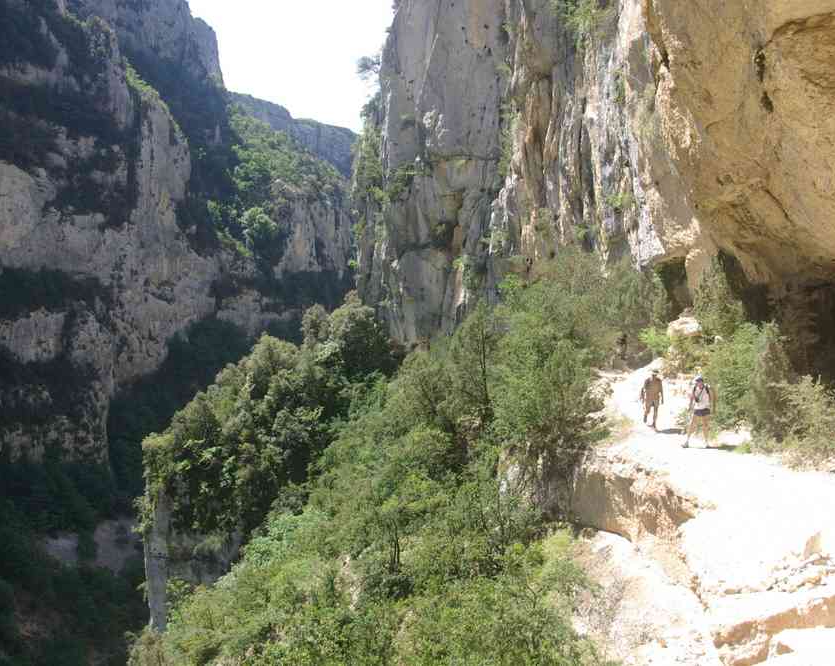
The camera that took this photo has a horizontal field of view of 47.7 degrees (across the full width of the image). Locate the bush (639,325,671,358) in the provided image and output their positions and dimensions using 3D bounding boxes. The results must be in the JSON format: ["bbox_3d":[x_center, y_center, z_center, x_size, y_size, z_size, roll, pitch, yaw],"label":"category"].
[{"bbox_3d":[9.169,0.329,36.500,1.250,1.300,1.200,0,0,0],"label":"bush"}]

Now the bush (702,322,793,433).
[{"bbox_3d":[9.095,1.254,26.000,2.400,3.000,2.200,0,0,0],"label":"bush"}]

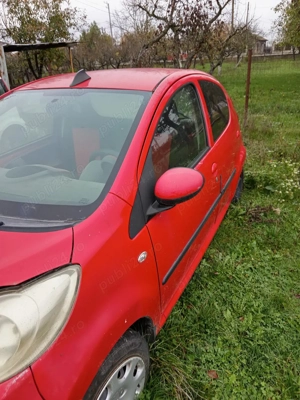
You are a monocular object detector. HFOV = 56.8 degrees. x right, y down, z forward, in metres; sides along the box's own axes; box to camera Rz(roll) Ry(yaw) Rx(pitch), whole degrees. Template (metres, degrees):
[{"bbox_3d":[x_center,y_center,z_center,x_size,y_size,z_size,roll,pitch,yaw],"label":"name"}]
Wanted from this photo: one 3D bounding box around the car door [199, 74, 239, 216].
[{"bbox_3d":[0.593,-0.501,2.409,0.250,1.090,0.810,8,30,26],"label":"car door"}]

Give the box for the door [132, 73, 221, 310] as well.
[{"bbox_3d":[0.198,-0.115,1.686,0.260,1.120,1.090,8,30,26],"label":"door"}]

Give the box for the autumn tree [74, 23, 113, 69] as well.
[{"bbox_3d":[-5.191,-13.835,26.135,3.900,5.340,3.600,-9,27,-7],"label":"autumn tree"}]

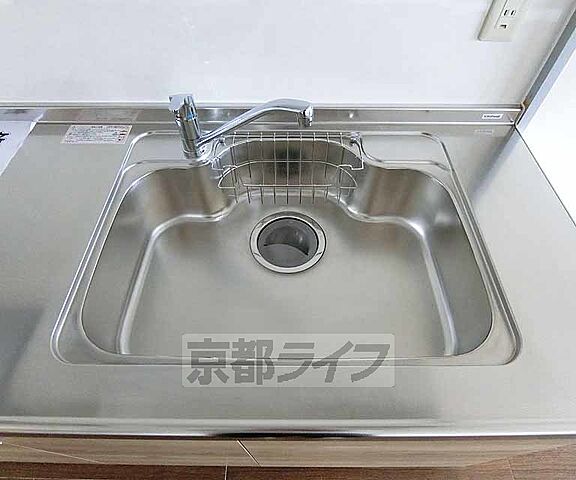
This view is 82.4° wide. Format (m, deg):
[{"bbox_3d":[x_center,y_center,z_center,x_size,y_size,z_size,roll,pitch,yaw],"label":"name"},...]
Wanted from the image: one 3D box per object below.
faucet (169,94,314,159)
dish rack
[{"bbox_3d":[-0.088,-0.217,0.658,0.276,0.130,0.055,7,54,5],"label":"faucet"},{"bbox_3d":[0.001,-0.163,0.770,0.315,0.116,0.117,0,54,0],"label":"dish rack"}]

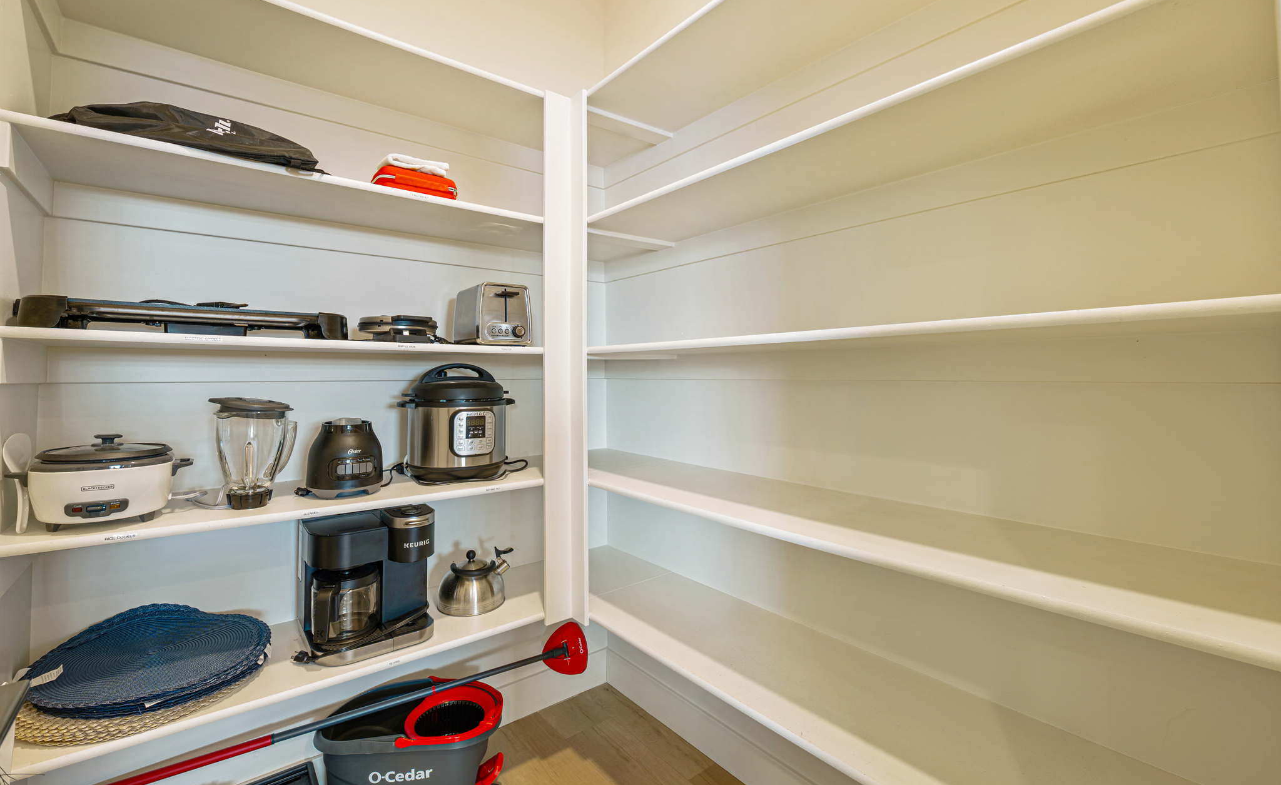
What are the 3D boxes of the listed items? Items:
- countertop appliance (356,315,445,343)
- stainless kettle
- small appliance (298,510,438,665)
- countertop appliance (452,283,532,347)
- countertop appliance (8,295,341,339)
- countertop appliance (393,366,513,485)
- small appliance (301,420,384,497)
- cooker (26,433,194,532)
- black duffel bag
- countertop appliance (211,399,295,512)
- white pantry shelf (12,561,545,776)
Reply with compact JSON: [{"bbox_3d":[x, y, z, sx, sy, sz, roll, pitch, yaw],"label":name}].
[{"bbox_3d":[-0.645,-0.169,1.440,0.195,0.078,0.235,-1,2,-37],"label":"countertop appliance"},{"bbox_3d":[-0.501,0.559,1.634,0.218,0.165,0.198,0,2,1],"label":"stainless kettle"},{"bbox_3d":[-0.741,0.481,1.449,0.293,0.334,0.332,-1,2,-36],"label":"small appliance"},{"bbox_3d":[-0.459,-0.224,1.633,0.154,0.176,0.263,-1,2,-34],"label":"countertop appliance"},{"bbox_3d":[-0.993,-0.154,1.220,0.535,0.063,0.280,-1,2,-37],"label":"countertop appliance"},{"bbox_3d":[-0.569,0.078,1.657,0.357,0.335,0.315,-1,2,-38],"label":"countertop appliance"},{"bbox_3d":[-0.757,0.159,1.360,0.175,0.190,0.175,-1,2,-39],"label":"small appliance"},{"bbox_3d":[-1.108,0.173,1.106,0.280,0.178,0.213,-1,2,-37],"label":"cooker"},{"bbox_3d":[-0.954,-0.543,1.169,0.434,0.101,0.252,-1,2,-37],"label":"black duffel bag"},{"bbox_3d":[-0.884,0.134,1.224,0.164,0.248,0.140,-1,2,-37],"label":"countertop appliance"},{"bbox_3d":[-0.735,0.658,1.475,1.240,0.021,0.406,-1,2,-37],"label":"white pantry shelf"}]

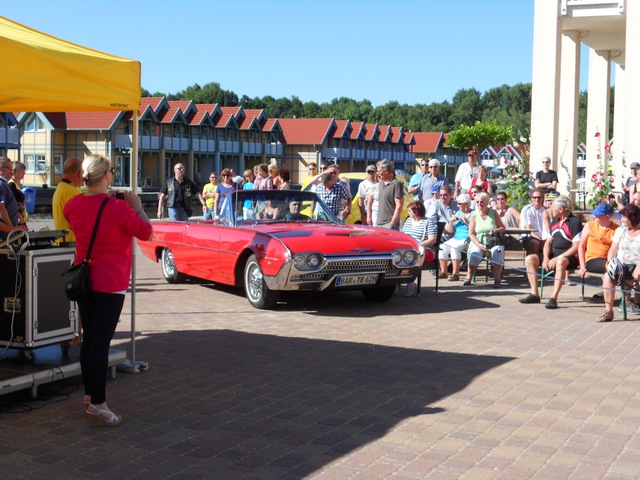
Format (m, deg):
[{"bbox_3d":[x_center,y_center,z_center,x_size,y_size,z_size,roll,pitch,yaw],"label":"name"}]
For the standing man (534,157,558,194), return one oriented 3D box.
[{"bbox_3d":[4.478,-0.759,19.860,0.500,1.770,0.340,2,4,9],"label":"standing man"}]

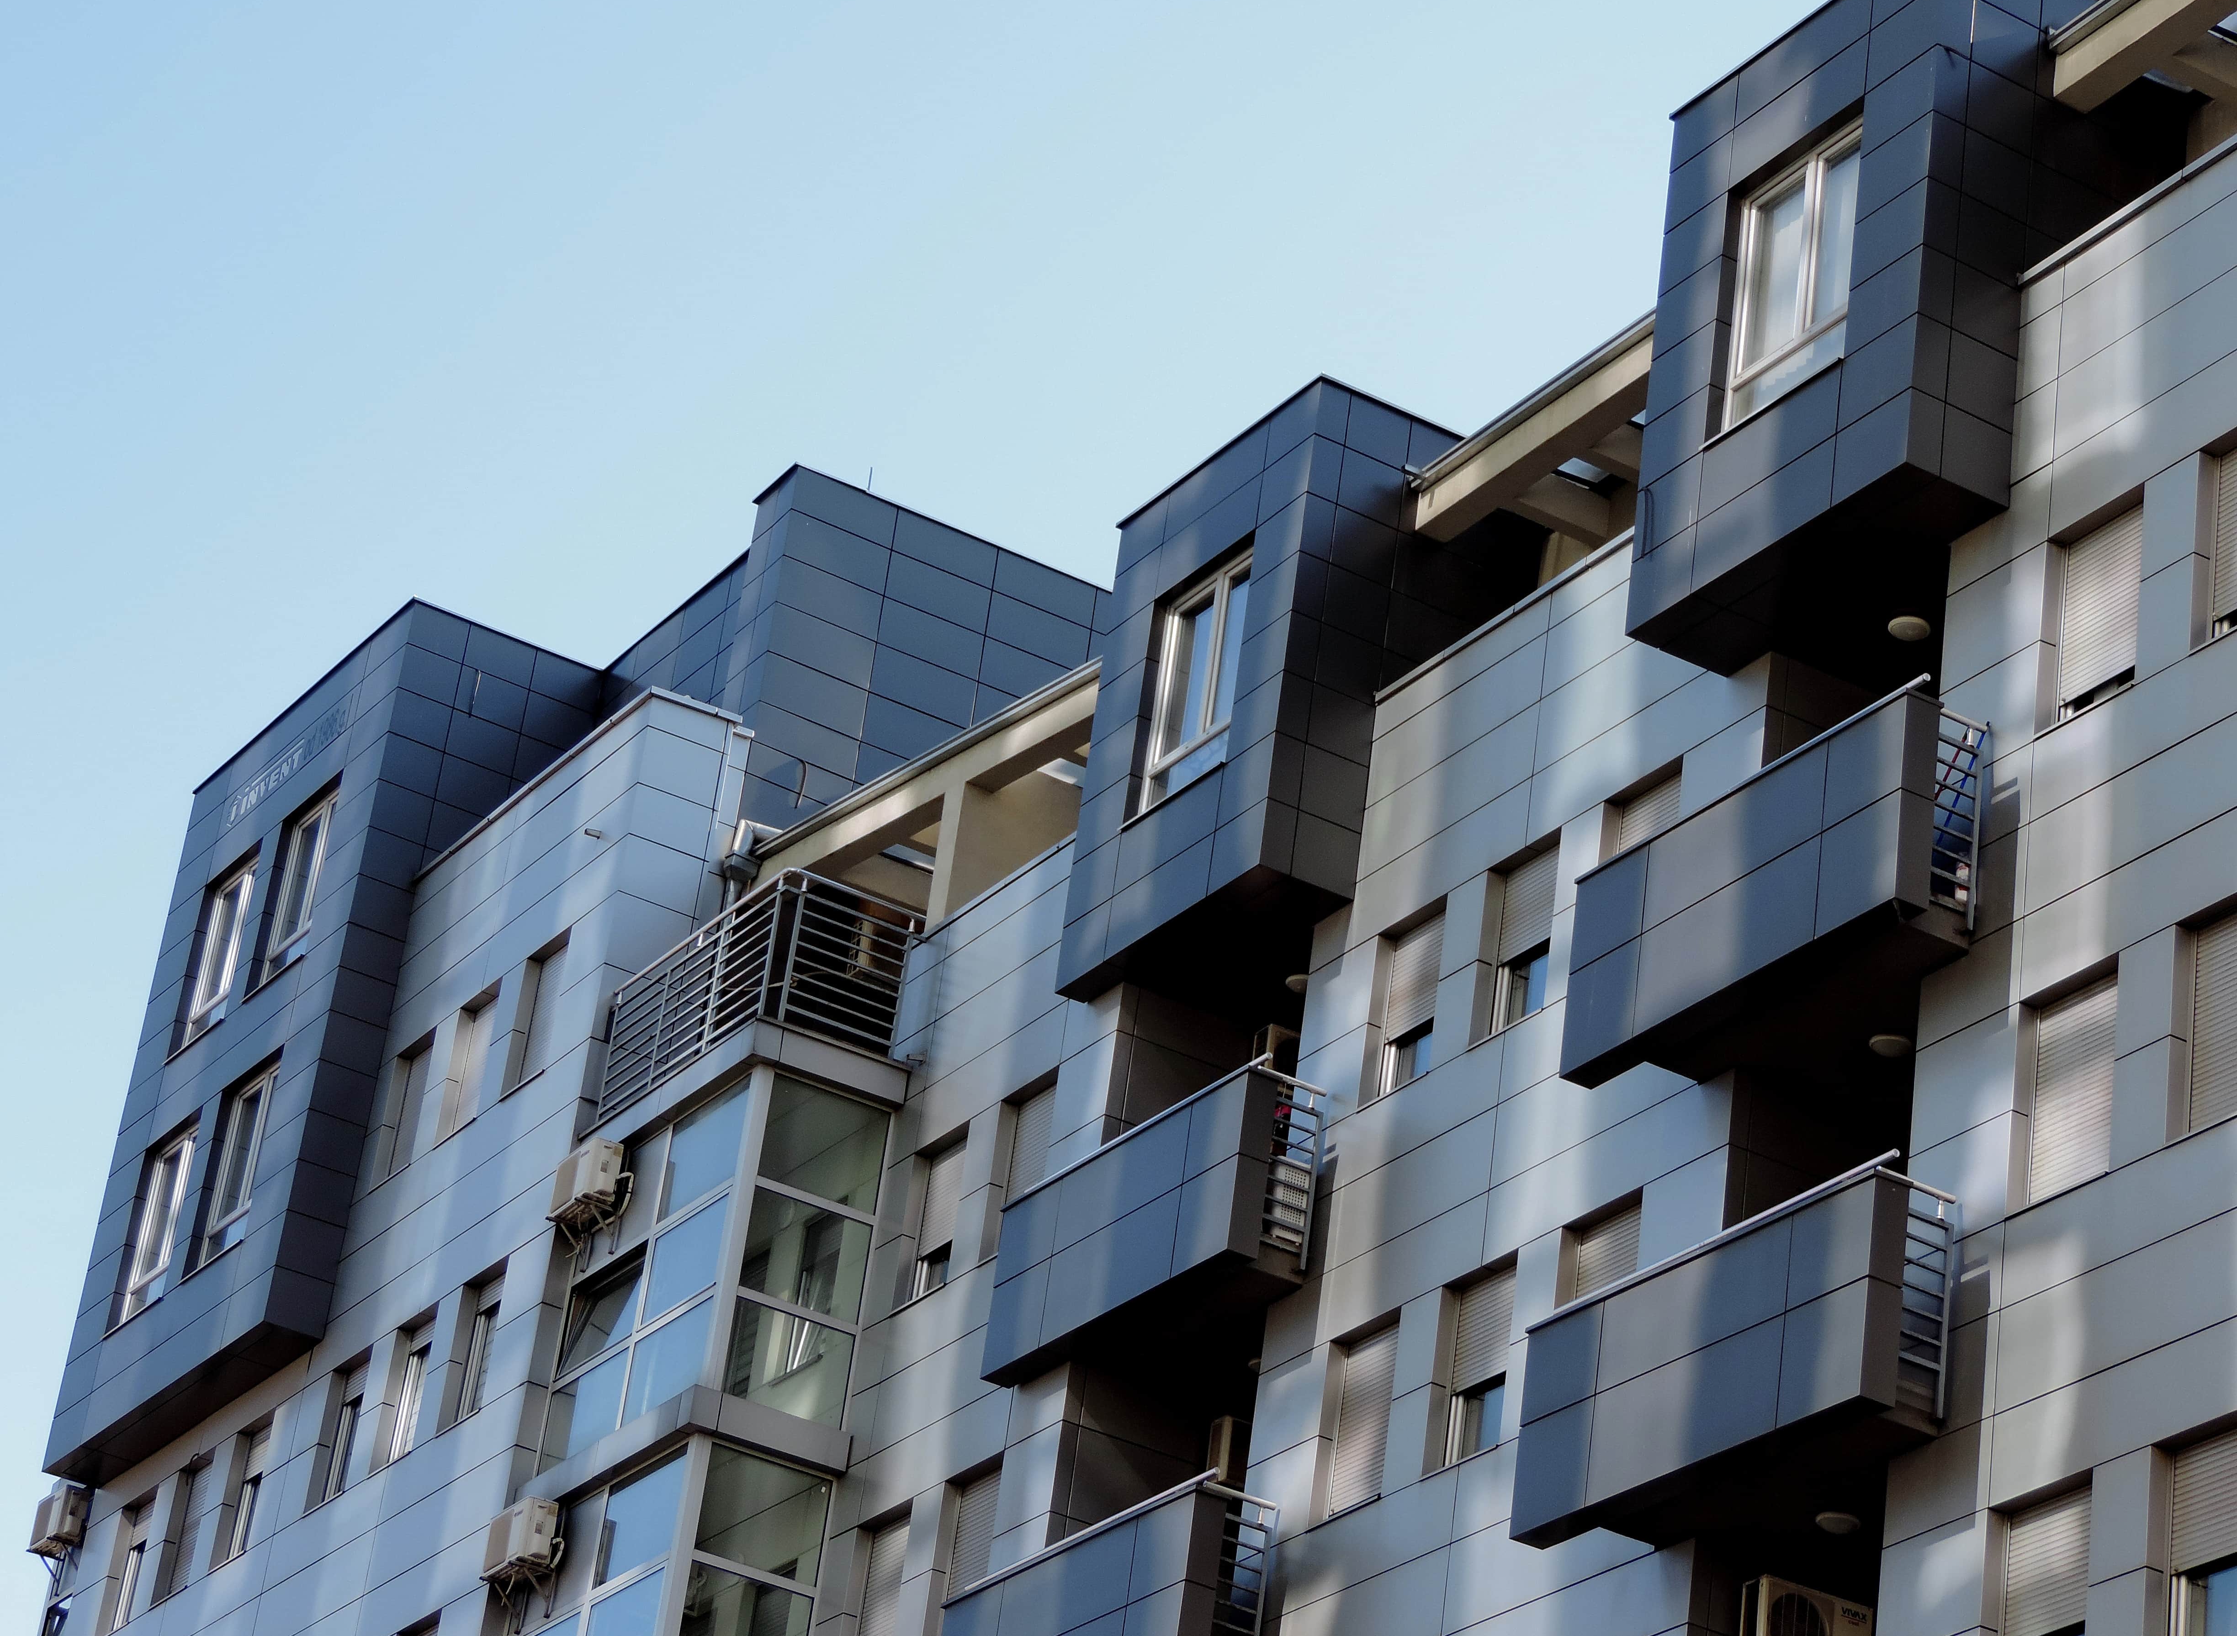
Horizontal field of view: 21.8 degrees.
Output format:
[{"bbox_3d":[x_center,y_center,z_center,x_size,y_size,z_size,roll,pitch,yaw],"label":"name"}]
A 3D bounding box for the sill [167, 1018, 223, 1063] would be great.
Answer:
[{"bbox_3d":[-8.404,2.083,53.189,0.160,0.043,1.427,21,-30,-24],"label":"sill"}]

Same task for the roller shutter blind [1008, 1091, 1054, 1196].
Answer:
[{"bbox_3d":[-0.592,2.415,41.151,0.050,1.061,0.766,21,-30,-24],"label":"roller shutter blind"}]

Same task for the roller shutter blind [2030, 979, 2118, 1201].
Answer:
[{"bbox_3d":[5.423,1.554,32.433,0.110,1.348,0.878,21,-30,-24],"label":"roller shutter blind"}]

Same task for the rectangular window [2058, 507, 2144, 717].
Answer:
[{"bbox_3d":[5.546,-1.209,32.516,0.053,1.065,0.757,21,-30,-24],"label":"rectangular window"}]

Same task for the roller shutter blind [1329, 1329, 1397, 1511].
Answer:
[{"bbox_3d":[1.608,3.817,36.639,0.053,1.267,0.757,21,-30,-24],"label":"roller shutter blind"}]

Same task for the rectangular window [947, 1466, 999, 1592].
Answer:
[{"bbox_3d":[-0.977,5.193,40.871,0.053,1.258,0.739,21,-30,-24],"label":"rectangular window"}]

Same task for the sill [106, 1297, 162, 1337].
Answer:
[{"bbox_3d":[-8.888,4.567,52.857,0.150,0.053,1.417,21,-30,-24],"label":"sill"}]

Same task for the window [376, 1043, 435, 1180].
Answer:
[{"bbox_3d":[-5.890,2.517,49.116,0.120,1.279,0.818,21,-30,-24],"label":"window"}]

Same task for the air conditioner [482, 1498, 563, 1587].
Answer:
[{"bbox_3d":[-4.457,5.397,43.394,0.250,0.460,0.670,21,-30,-24],"label":"air conditioner"}]

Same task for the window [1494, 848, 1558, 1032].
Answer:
[{"bbox_3d":[2.676,0.814,37.001,0.120,1.235,0.748,21,-30,-24],"label":"window"}]

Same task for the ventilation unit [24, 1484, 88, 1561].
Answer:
[{"bbox_3d":[-10.047,6.738,55.253,0.270,0.520,0.740,21,-30,-24],"label":"ventilation unit"}]

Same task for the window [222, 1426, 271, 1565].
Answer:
[{"bbox_3d":[-7.280,5.772,49.369,0.120,1.270,0.757,21,-30,-24],"label":"window"}]

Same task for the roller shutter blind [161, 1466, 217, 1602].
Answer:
[{"bbox_3d":[-8.134,6.305,51.362,0.053,1.280,0.757,21,-30,-24],"label":"roller shutter blind"}]

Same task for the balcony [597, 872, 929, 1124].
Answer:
[{"bbox_3d":[-2.842,1.644,45.611,1.250,1.285,2.992,21,-30,-24],"label":"balcony"}]

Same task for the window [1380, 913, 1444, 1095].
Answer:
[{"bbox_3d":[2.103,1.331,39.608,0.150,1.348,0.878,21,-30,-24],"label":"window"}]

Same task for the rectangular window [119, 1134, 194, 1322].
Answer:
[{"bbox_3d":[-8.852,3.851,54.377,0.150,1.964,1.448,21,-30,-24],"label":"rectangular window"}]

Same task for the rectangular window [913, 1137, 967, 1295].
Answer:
[{"bbox_3d":[-1.203,2.924,42.102,0.120,1.279,0.800,21,-30,-24],"label":"rectangular window"}]

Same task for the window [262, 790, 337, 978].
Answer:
[{"bbox_3d":[-7.230,0.681,52.189,0.120,1.810,1.392,21,-30,-24],"label":"window"}]

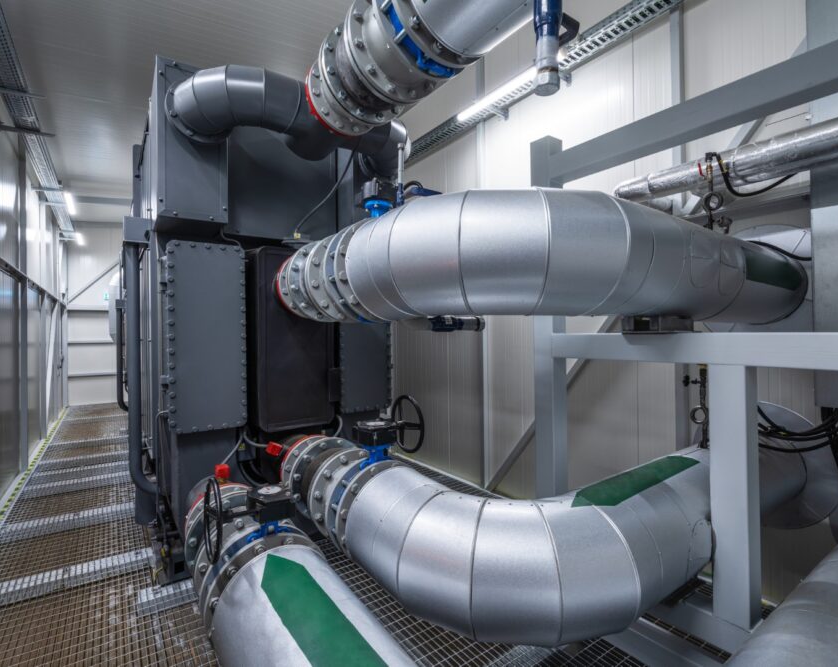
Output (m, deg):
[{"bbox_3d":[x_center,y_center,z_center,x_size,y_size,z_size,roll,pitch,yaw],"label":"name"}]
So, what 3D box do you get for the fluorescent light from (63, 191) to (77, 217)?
[{"bbox_3d":[-5.364,-1.984,6.851,0.100,0.080,1.300,0,0,-35],"label":"fluorescent light"}]

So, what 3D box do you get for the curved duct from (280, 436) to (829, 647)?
[{"bbox_3d":[0.772,0.807,2.458,2.495,0.446,1.670,0,0,-35],"label":"curved duct"}]

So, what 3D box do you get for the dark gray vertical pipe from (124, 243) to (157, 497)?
[{"bbox_3d":[-2.079,0.284,3.344,0.196,1.890,0.100,0,0,-35],"label":"dark gray vertical pipe"}]

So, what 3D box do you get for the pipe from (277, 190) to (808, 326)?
[{"bbox_3d":[0.745,-0.280,2.448,2.539,0.447,1.597,0,0,-35],"label":"pipe"}]

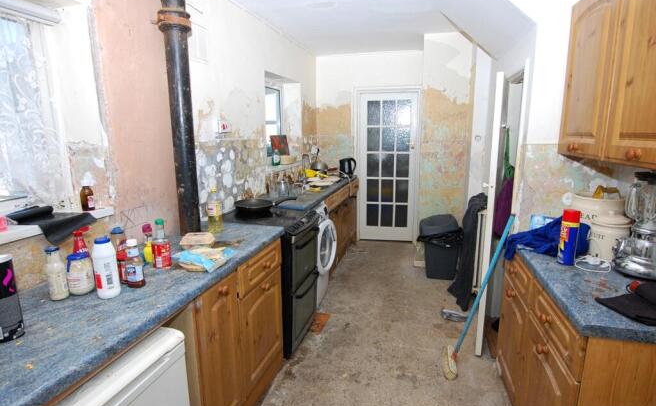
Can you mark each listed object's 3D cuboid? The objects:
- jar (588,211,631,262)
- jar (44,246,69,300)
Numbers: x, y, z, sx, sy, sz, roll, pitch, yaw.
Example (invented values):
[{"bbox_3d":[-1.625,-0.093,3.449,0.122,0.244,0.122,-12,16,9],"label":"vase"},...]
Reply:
[{"bbox_3d":[1.271,0.148,1.557,0.138,0.216,0.138,9,14,39],"label":"jar"},{"bbox_3d":[-0.962,0.249,1.224,0.058,0.182,0.058,-9,14,-39],"label":"jar"}]

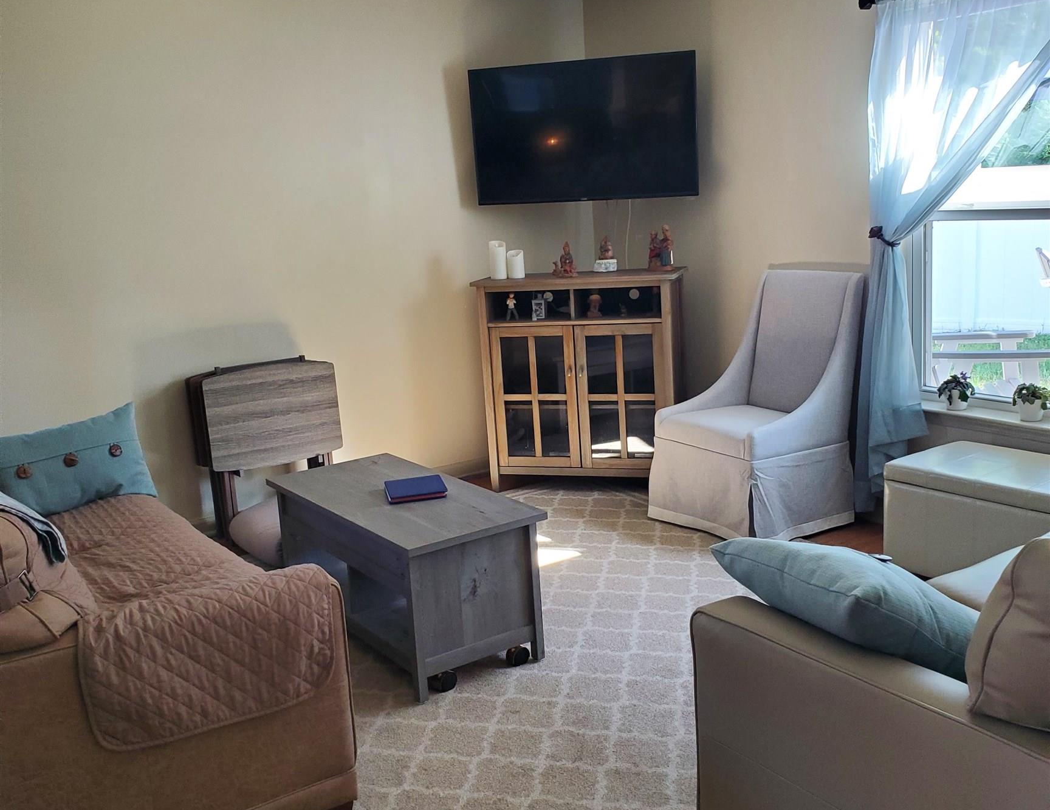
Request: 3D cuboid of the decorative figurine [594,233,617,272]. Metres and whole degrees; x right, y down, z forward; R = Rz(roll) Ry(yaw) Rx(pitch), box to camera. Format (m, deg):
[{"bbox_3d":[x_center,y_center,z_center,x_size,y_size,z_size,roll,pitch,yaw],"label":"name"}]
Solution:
[{"bbox_3d":[0.406,-0.757,5.236,0.107,0.185,0.085,0,13,15],"label":"decorative figurine"}]

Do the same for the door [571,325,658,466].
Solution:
[{"bbox_3d":[0.457,-0.036,5.023,0.408,0.703,0.025,0,13,15],"label":"door"}]

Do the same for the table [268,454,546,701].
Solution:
[{"bbox_3d":[-0.430,0.553,3.685,0.497,0.498,1.088,-12,15,-34],"label":"table"}]

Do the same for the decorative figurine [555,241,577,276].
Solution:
[{"bbox_3d":[0.200,-0.709,5.128,0.107,0.163,0.075,0,13,15],"label":"decorative figurine"}]

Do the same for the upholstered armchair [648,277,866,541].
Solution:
[{"bbox_3d":[0.974,-0.006,4.521,0.650,1.065,0.620,-10,14,-29],"label":"upholstered armchair"}]

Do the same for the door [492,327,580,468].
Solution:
[{"bbox_3d":[0.055,-0.036,5.131,0.415,0.703,0.025,0,13,15],"label":"door"}]

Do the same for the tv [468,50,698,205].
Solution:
[{"bbox_3d":[0.286,-1.326,5.103,1.110,0.648,0.070,0,16,17],"label":"tv"}]

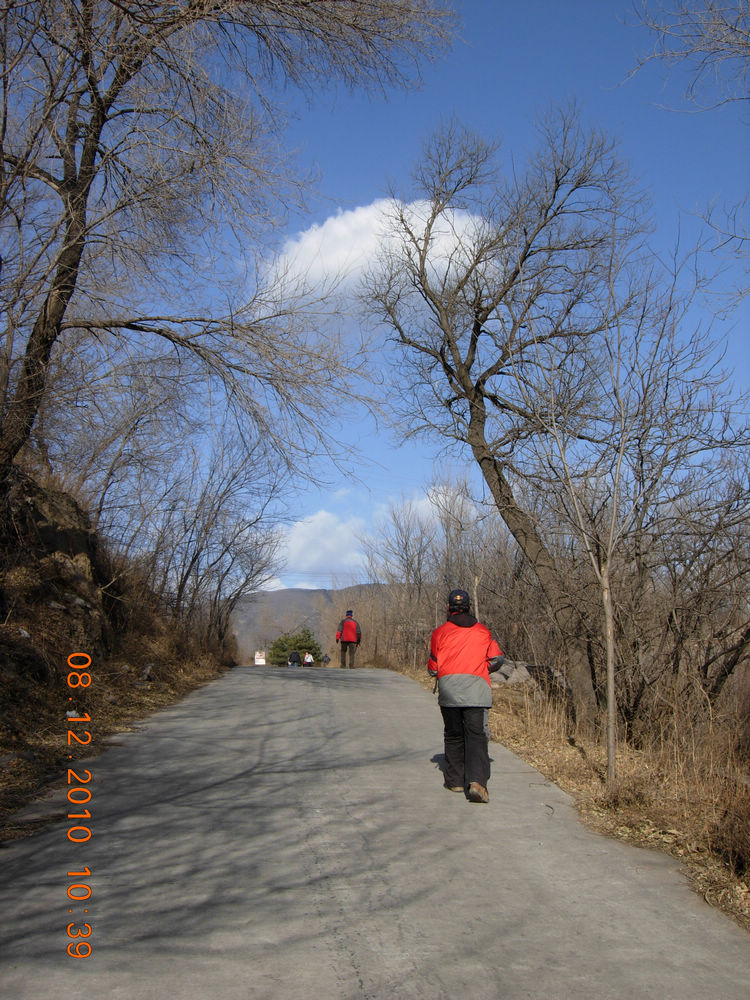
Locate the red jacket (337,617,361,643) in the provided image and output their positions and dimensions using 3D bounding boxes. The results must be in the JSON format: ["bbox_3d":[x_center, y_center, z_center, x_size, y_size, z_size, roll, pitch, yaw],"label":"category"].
[{"bbox_3d":[-0.780,3.860,30.900,0.700,0.770,0.360,0,-7,0],"label":"red jacket"}]

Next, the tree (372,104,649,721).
[{"bbox_3d":[1.800,-1.300,14.100,3.900,8.600,3.700,0,-7,0],"label":"tree"}]

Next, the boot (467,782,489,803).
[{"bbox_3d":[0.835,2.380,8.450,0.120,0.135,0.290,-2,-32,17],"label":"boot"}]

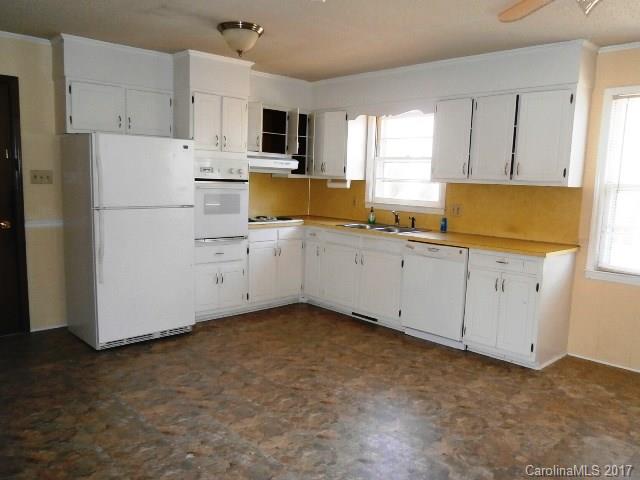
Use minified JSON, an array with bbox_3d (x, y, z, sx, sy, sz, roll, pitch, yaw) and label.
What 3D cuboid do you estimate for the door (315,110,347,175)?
[{"bbox_3d":[0.112,-1.073,5.413,0.025,0.708,0.510,-5,10,-43],"label":"door"}]

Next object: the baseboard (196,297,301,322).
[{"bbox_3d":[-0.707,0.721,5.146,1.360,0.085,0.022,-6,10,-42],"label":"baseboard"}]

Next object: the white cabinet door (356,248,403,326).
[{"bbox_3d":[0.557,0.428,4.591,0.504,0.650,0.030,9,11,43],"label":"white cabinet door"}]

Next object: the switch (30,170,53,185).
[{"bbox_3d":[-2.426,-0.547,4.201,0.167,0.114,0.014,-6,10,-42],"label":"switch"}]

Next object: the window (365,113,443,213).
[{"bbox_3d":[0.922,-0.840,5.175,0.080,1.060,1.063,-6,10,-42],"label":"window"}]

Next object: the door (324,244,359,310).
[{"bbox_3d":[0.203,0.368,4.931,0.466,0.644,0.030,9,11,43],"label":"door"}]

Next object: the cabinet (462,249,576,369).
[{"bbox_3d":[1.632,0.500,3.979,0.555,0.866,0.629,-5,10,-43],"label":"cabinet"}]

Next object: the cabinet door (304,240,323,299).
[{"bbox_3d":[-0.082,0.319,5.204,0.276,0.647,0.030,9,11,43],"label":"cabinet door"}]

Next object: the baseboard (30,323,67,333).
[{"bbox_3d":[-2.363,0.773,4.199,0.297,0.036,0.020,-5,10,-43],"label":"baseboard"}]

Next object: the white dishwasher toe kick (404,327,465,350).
[{"bbox_3d":[1.011,0.852,4.263,0.040,0.085,0.595,-5,10,-44],"label":"white dishwasher toe kick"}]

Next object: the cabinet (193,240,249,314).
[{"bbox_3d":[-1.146,0.354,4.890,0.624,0.772,0.584,-5,10,-43],"label":"cabinet"}]

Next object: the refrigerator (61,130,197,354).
[{"bbox_3d":[-1.653,-0.030,4.216,0.840,1.678,0.738,-5,10,-43],"label":"refrigerator"}]

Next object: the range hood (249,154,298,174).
[{"bbox_3d":[-0.669,-0.845,5.240,0.728,0.178,0.485,-5,10,-43],"label":"range hood"}]

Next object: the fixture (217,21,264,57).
[{"bbox_3d":[-0.569,-1.429,3.456,0.331,0.208,0.331,2,7,0],"label":"fixture"}]

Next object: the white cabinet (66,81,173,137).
[{"bbox_3d":[-1.860,-1.152,4.393,0.920,0.435,0.370,-6,10,-42],"label":"white cabinet"}]

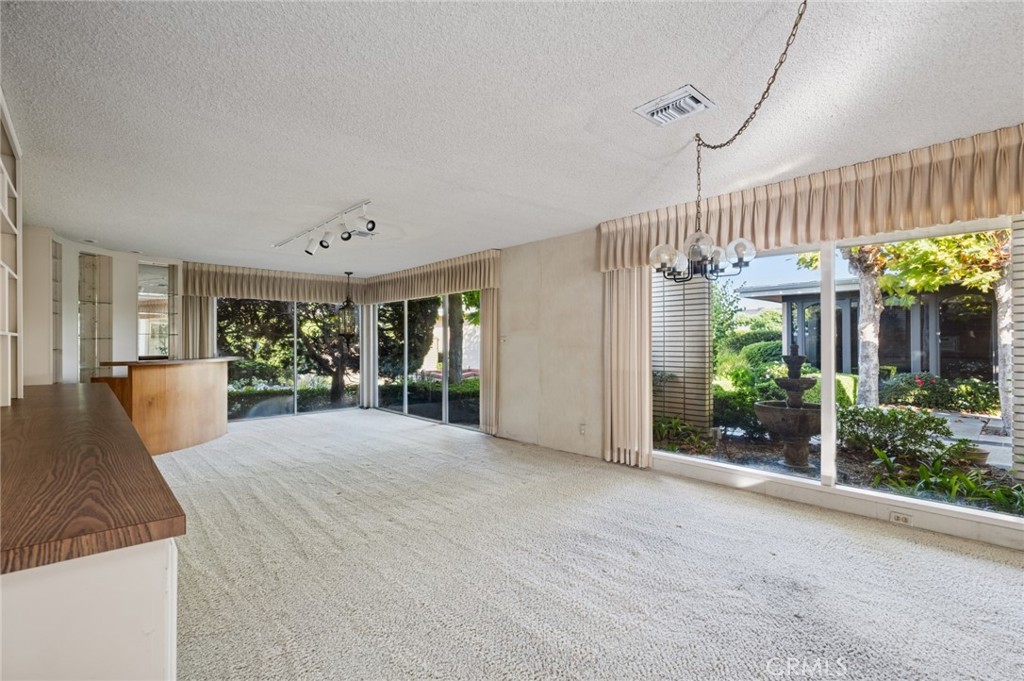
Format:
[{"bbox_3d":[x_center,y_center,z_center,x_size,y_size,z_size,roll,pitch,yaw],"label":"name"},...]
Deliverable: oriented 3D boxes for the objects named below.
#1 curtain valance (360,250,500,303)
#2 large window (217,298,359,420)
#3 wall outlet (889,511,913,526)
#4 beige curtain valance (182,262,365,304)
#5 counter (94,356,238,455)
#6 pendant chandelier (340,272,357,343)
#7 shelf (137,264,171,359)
[{"bbox_3d":[-1.439,-0.911,7.246,0.200,0.510,3.700,0,0,-43],"label":"curtain valance"},{"bbox_3d":[-3.765,0.285,7.887,2.330,1.980,0.090,0,0,-43],"label":"large window"},{"bbox_3d":[2.616,1.201,3.056,0.012,0.071,0.116,0,0,-43],"label":"wall outlet"},{"bbox_3d":[-3.853,-0.900,7.675,2.800,0.510,0.200,0,0,-43],"label":"beige curtain valance"},{"bbox_3d":[-4.120,0.758,5.640,0.970,1.040,1.620,0,0,10],"label":"counter"},{"bbox_3d":[-2.803,-0.529,7.815,0.270,1.270,0.270,0,0,-43],"label":"pendant chandelier"},{"bbox_3d":[-5.120,-0.385,6.520,0.200,1.400,0.440,0,0,39],"label":"shelf"}]

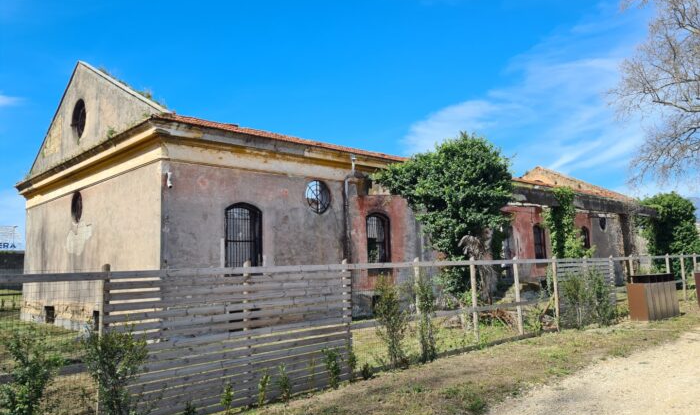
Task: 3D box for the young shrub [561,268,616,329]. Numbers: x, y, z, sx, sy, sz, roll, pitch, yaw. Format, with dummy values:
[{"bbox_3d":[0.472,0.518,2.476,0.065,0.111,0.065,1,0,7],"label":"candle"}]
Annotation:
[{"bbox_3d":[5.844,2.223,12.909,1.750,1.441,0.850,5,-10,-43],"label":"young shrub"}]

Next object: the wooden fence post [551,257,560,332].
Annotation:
[{"bbox_3d":[4.868,2.059,12.387,0.090,1.757,0.090,5,-10,-43],"label":"wooden fence post"}]

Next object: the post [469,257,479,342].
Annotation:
[{"bbox_3d":[2.407,1.773,10.071,0.090,1.625,0.090,5,-10,-43],"label":"post"}]

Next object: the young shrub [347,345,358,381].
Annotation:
[{"bbox_3d":[0.036,2.217,7.477,0.166,0.497,0.166,-2,-7,0],"label":"young shrub"}]

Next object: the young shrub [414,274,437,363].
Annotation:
[{"bbox_3d":[1.242,1.819,8.652,0.351,1.455,0.351,-2,-7,0],"label":"young shrub"}]

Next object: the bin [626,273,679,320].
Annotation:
[{"bbox_3d":[8.517,2.487,14.722,2.100,1.185,0.480,4,-9,-40],"label":"bin"}]

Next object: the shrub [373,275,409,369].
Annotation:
[{"bbox_3d":[0.625,1.766,8.112,0.539,1.423,0.539,-2,-7,0],"label":"shrub"}]

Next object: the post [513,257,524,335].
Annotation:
[{"bbox_3d":[3.620,1.909,11.230,0.090,1.676,0.090,5,-10,-43],"label":"post"}]

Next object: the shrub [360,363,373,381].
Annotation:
[{"bbox_3d":[0.238,2.379,7.581,0.168,0.252,0.168,-2,-7,0],"label":"shrub"}]

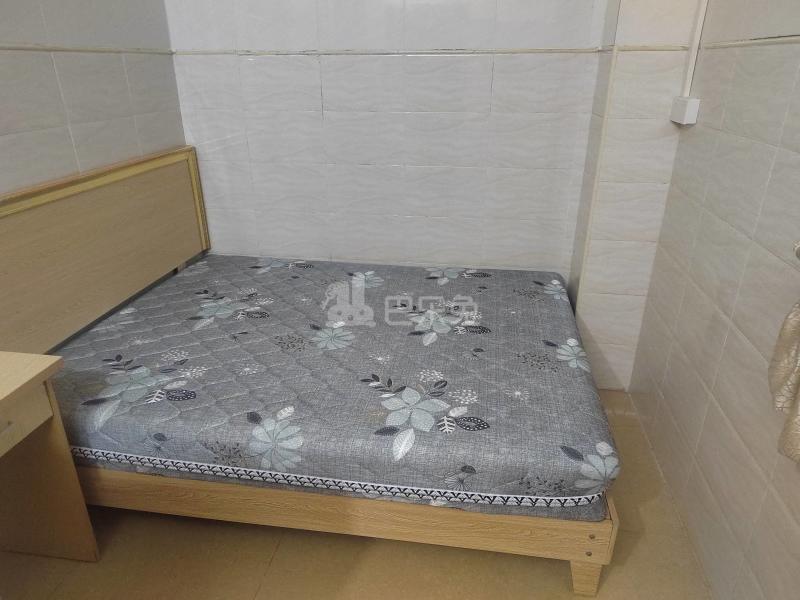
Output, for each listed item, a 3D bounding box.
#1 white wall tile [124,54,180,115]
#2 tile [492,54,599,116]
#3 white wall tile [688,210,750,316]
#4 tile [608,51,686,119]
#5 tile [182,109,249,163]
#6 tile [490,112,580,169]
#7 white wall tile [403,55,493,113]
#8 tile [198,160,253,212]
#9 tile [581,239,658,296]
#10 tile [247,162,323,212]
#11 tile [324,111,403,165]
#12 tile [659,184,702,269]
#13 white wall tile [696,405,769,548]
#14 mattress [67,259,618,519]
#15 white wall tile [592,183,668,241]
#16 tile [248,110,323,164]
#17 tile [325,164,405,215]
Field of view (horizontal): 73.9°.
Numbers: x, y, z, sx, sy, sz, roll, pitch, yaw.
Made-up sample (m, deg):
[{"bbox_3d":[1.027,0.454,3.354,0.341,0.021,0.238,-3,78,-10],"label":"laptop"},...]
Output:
[{"bbox_3d":[-1.140,-1.005,2.467,0.010,0.256,0.395,3,24,8],"label":"white wall tile"},{"bbox_3d":[0.639,-0.986,2.419,0.430,0.256,0.010,3,24,8],"label":"tile"},{"bbox_3d":[1.040,-0.133,1.741,0.010,0.256,0.405,4,24,9],"label":"white wall tile"},{"bbox_3d":[0.971,-0.835,2.075,0.286,0.249,0.012,4,24,8],"label":"tile"},{"bbox_3d":[-0.933,-0.829,2.700,0.339,0.249,0.010,3,24,8],"label":"tile"},{"bbox_3d":[0.616,-0.735,2.469,0.400,0.249,0.010,3,24,8],"label":"tile"},{"bbox_3d":[0.219,-0.997,2.455,0.400,0.249,0.012,4,24,8],"label":"white wall tile"},{"bbox_3d":[-0.940,-0.605,2.834,0.331,0.256,0.010,3,24,8],"label":"tile"},{"bbox_3d":[0.974,-0.144,2.376,0.286,0.249,0.012,4,24,8],"label":"tile"},{"bbox_3d":[-0.576,-0.584,2.786,0.405,0.256,0.010,3,24,8],"label":"tile"},{"bbox_3d":[-0.175,-0.797,2.630,0.405,0.256,0.010,3,24,8],"label":"tile"},{"bbox_3d":[1.105,-0.291,2.103,0.010,0.256,0.396,4,24,9],"label":"tile"},{"bbox_3d":[0.965,0.487,1.556,0.012,0.249,0.400,4,24,8],"label":"white wall tile"},{"bbox_3d":[-0.243,0.192,2.265,1.933,0.228,1.441,3,24,8],"label":"mattress"},{"bbox_3d":[0.963,-0.369,2.244,0.282,0.249,0.010,3,24,8],"label":"white wall tile"},{"bbox_3d":[-0.574,-0.816,2.673,0.400,0.249,0.012,4,24,8],"label":"tile"},{"bbox_3d":[-0.174,-0.562,2.733,0.405,0.256,0.010,3,24,8],"label":"tile"}]

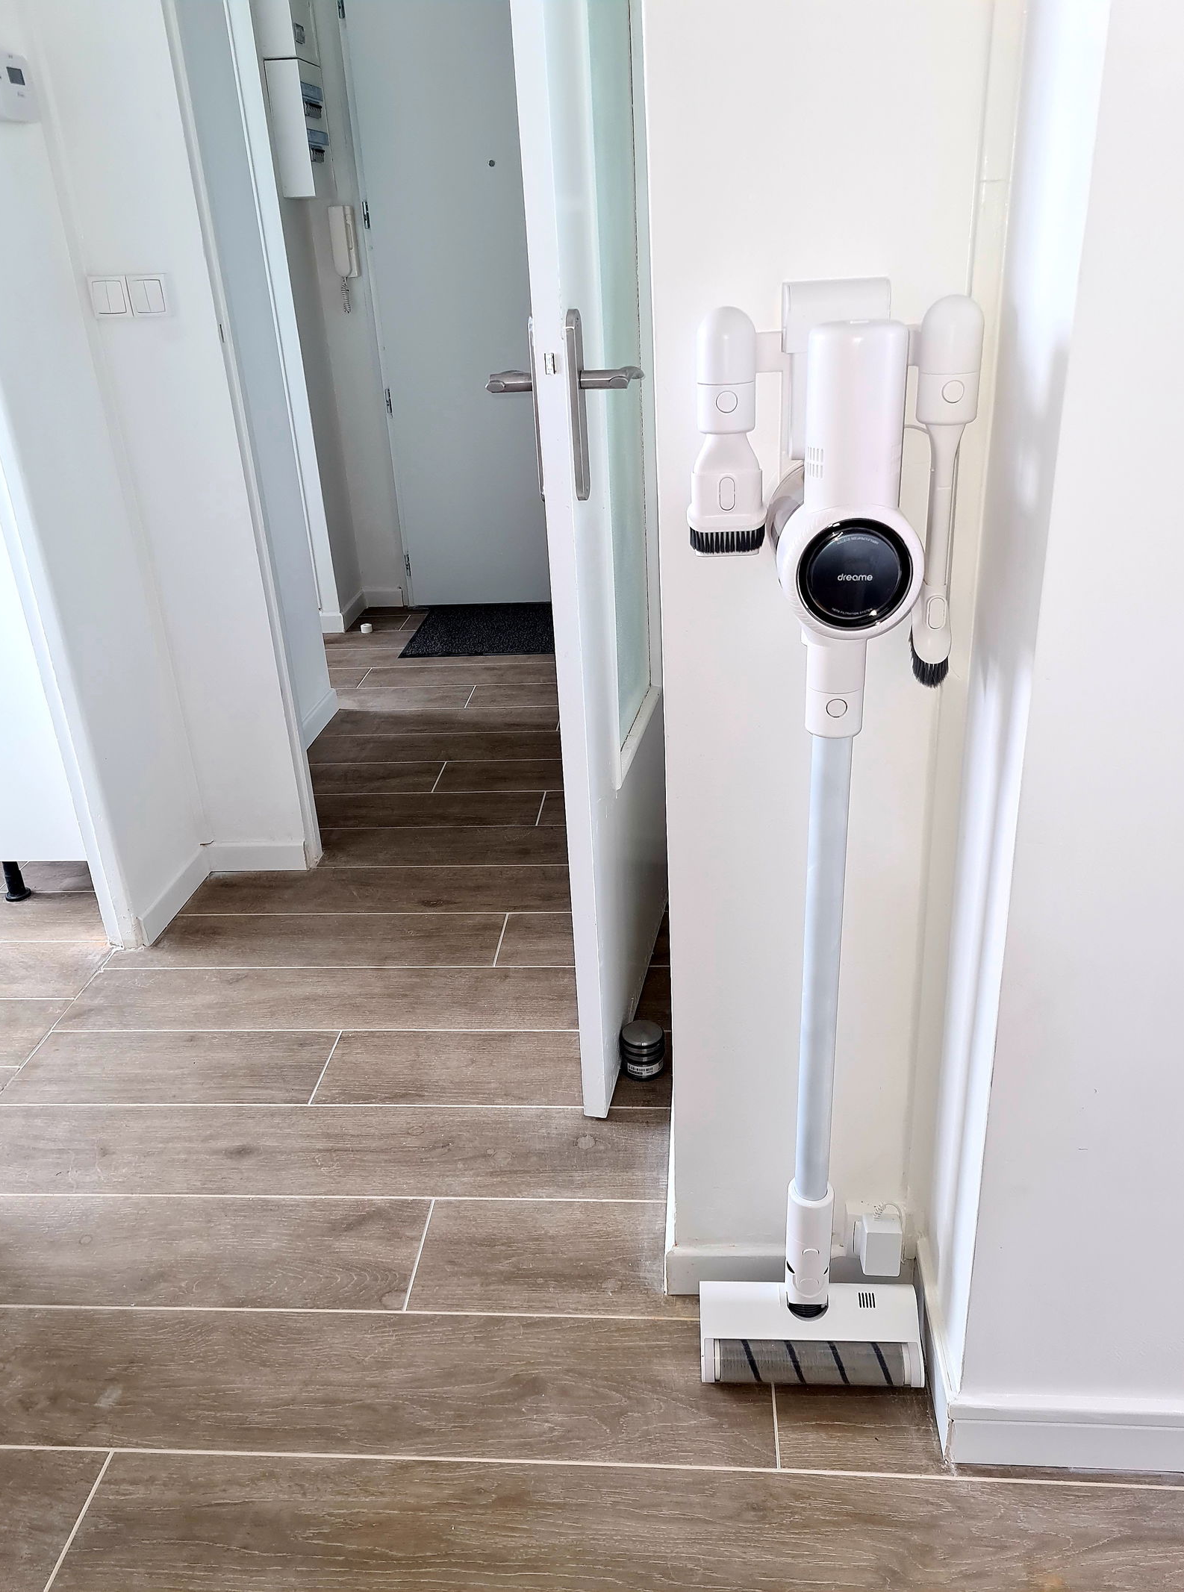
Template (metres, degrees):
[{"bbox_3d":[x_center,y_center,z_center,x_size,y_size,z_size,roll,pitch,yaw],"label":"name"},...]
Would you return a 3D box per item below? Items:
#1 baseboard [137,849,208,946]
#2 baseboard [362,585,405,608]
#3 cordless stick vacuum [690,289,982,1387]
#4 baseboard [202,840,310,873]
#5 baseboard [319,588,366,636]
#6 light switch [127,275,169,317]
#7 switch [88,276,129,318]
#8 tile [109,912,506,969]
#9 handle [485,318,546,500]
[{"bbox_3d":[-0.874,0.204,2.522,0.013,0.066,0.325,0,25,6],"label":"baseboard"},{"bbox_3d":[-0.809,-0.768,4.642,0.147,0.067,0.013,-1,25,5],"label":"baseboard"},{"bbox_3d":[0.229,0.142,1.185,0.252,1.170,0.205,-1,25,5],"label":"cordless stick vacuum"},{"bbox_3d":[-0.746,0.134,2.659,0.232,0.066,0.013,-1,25,5],"label":"baseboard"},{"bbox_3d":[-0.931,-0.696,4.496,0.085,0.069,0.335,-1,25,5],"label":"baseboard"},{"bbox_3d":[-0.805,-0.914,2.182,0.073,0.071,0.012,-1,25,5],"label":"light switch"},{"bbox_3d":[-0.876,-0.912,2.188,0.073,0.071,0.012,-1,25,5],"label":"switch"},{"bbox_3d":[-0.562,0.293,2.381,0.775,0.010,0.200,-1,25,5],"label":"tile"},{"bbox_3d":[-0.077,-0.493,1.513,0.066,0.212,0.140,2,25,12],"label":"handle"}]

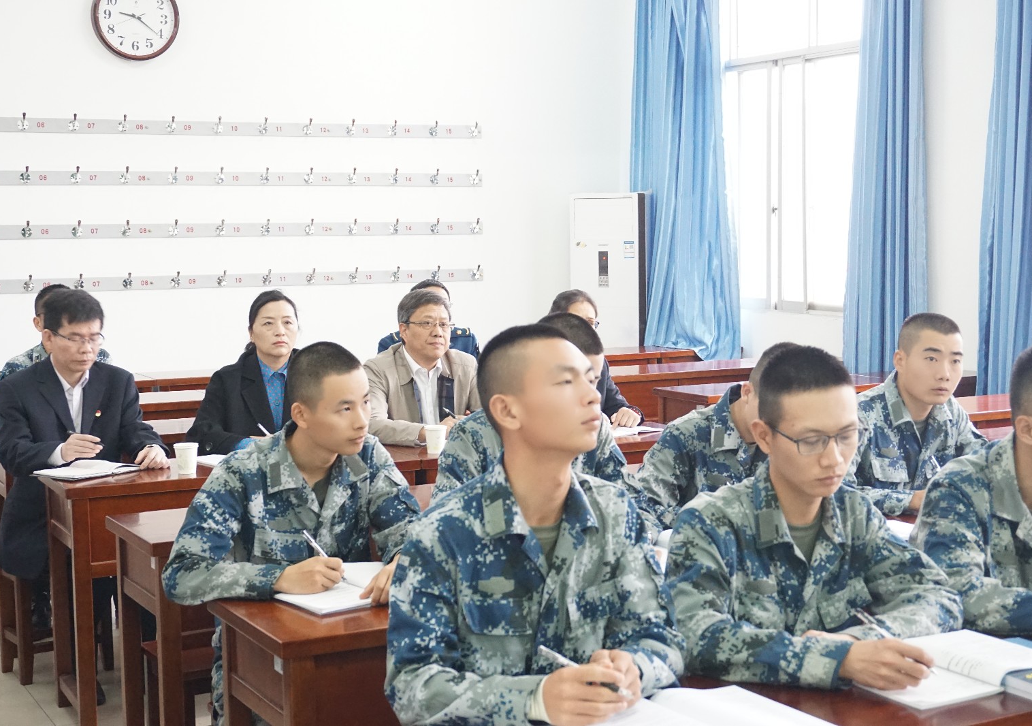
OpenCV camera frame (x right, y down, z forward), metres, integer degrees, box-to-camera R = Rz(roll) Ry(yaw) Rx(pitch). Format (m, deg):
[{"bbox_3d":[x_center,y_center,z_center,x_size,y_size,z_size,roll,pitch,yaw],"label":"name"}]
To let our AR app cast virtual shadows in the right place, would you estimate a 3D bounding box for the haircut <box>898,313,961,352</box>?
[{"bbox_3d":[1.168,-0.078,4.350,0.170,0.127,0.200,-3,5,-29],"label":"haircut"}]

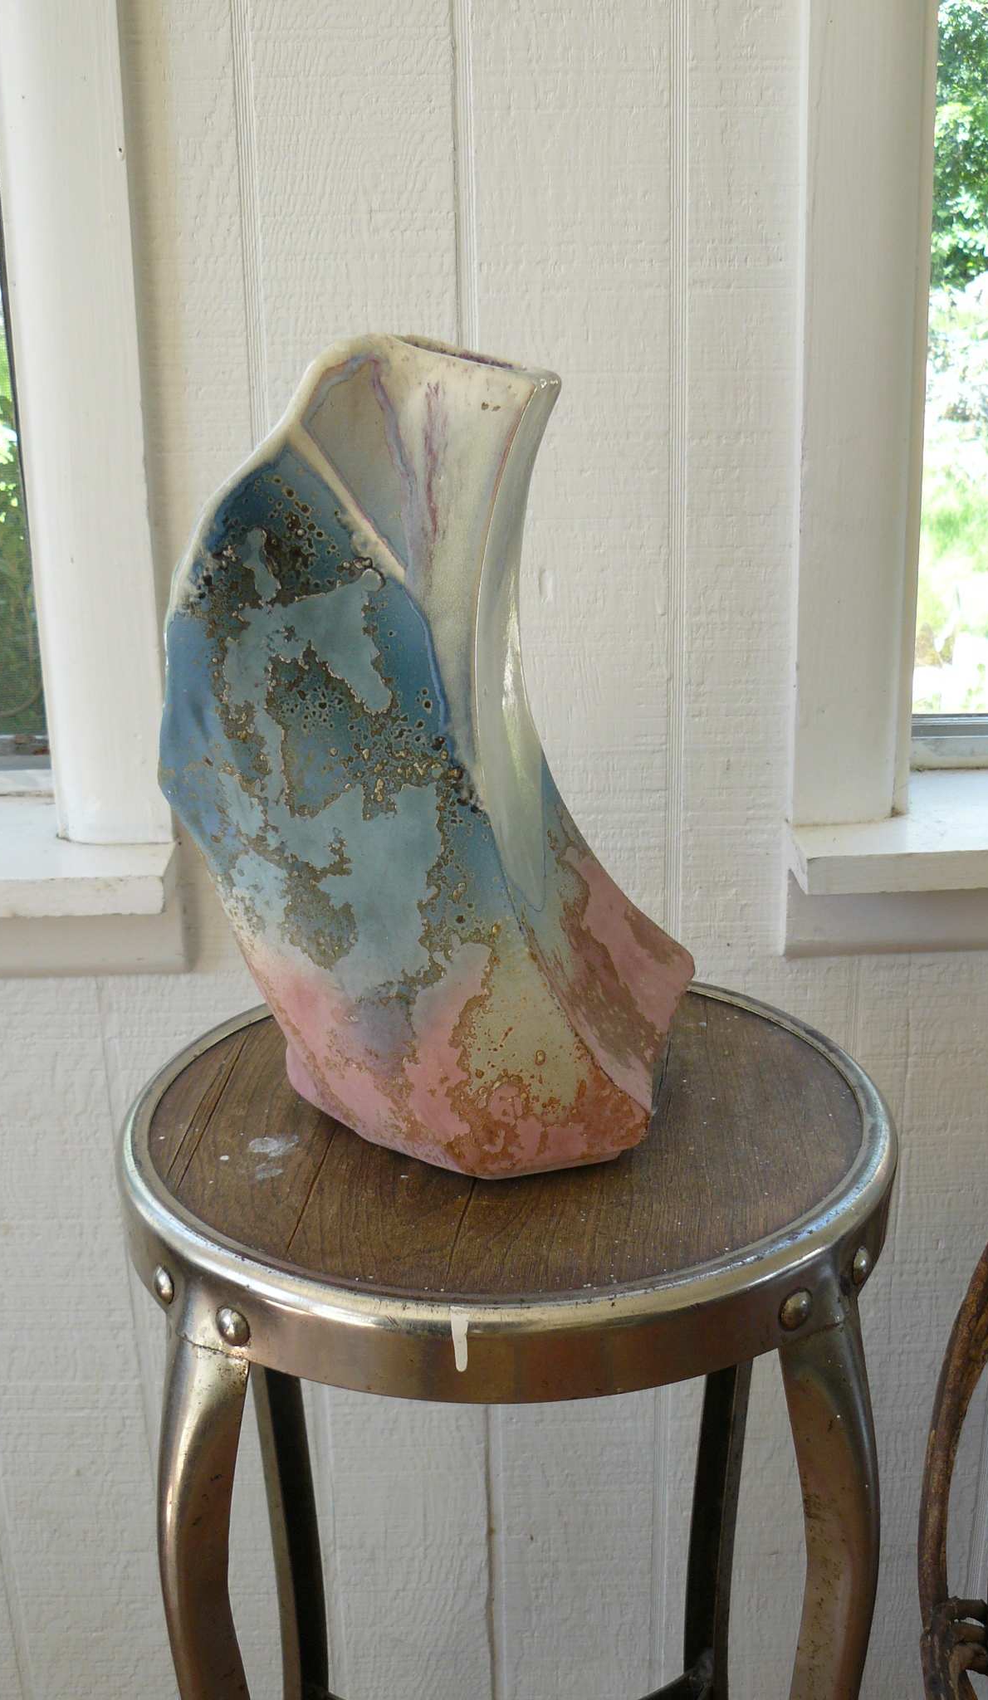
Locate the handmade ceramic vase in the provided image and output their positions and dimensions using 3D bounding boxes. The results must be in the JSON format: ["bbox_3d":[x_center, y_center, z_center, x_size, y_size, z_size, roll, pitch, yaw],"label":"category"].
[{"bbox_3d":[-0.028,-0.048,0.733,0.203,0.318,0.153,5,19,19],"label":"handmade ceramic vase"}]

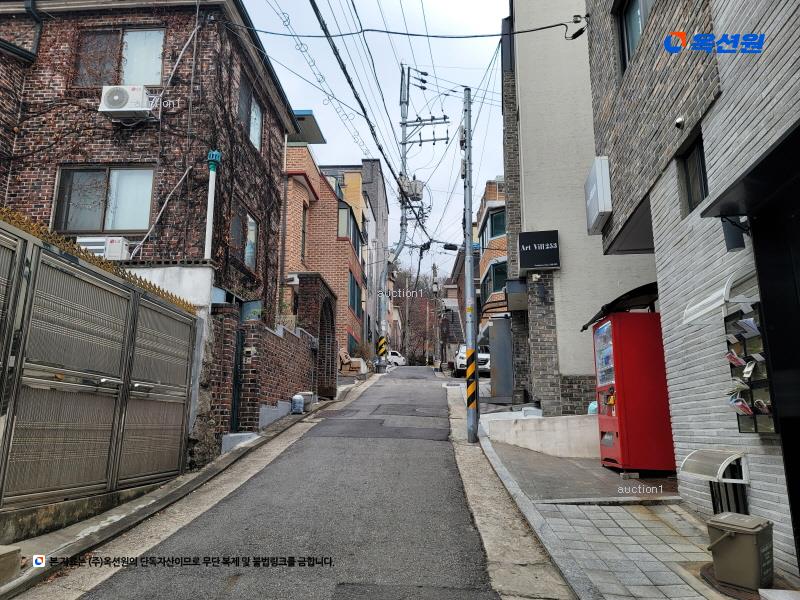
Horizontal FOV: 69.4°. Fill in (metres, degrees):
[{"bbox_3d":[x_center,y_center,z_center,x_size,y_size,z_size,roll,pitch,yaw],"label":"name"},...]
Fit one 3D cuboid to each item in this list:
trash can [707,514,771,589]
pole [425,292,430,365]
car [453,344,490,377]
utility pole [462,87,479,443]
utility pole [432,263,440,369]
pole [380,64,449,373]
[{"bbox_3d":[2.280,1.681,3.883,0.260,0.390,0.310,4,-9,-36],"label":"trash can"},{"bbox_3d":[2.434,2.565,50.678,0.280,6.270,0.280,1,-13,0],"label":"pole"},{"bbox_3d":[3.799,3.294,30.162,1.850,1.620,4.450,0,-9,3],"label":"car"},{"bbox_3d":[1.185,-0.802,9.712,0.200,6.180,0.200,1,-13,0],"label":"utility pole"},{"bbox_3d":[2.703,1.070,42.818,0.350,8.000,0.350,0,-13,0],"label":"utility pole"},{"bbox_3d":[0.715,-4.462,27.747,3.230,15.530,1.000,-2,-13,12],"label":"pole"}]

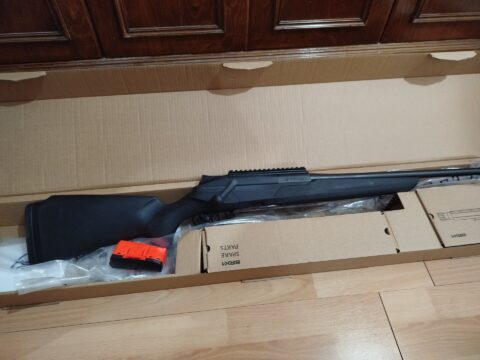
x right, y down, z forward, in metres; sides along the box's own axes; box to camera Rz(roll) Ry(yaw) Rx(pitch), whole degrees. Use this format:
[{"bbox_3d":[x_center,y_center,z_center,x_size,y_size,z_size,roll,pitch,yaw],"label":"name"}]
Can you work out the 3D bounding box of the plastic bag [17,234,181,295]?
[{"bbox_3d":[-0.237,0.140,0.587,0.254,0.049,0.103,-4,55,-6],"label":"plastic bag"}]

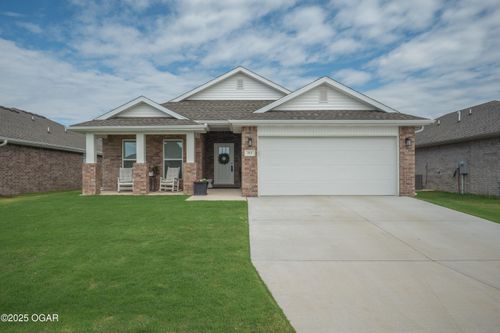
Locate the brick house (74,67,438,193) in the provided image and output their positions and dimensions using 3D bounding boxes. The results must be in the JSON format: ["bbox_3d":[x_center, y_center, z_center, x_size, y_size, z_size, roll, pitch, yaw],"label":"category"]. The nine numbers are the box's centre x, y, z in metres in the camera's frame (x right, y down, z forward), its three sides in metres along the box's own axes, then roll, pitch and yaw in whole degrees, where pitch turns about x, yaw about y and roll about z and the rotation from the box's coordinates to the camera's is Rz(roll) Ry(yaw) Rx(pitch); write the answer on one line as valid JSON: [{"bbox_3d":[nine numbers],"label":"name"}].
[{"bbox_3d":[-0.300,-1.700,16.800,13.000,5.750,14.000,0,-1,1],"label":"brick house"}]

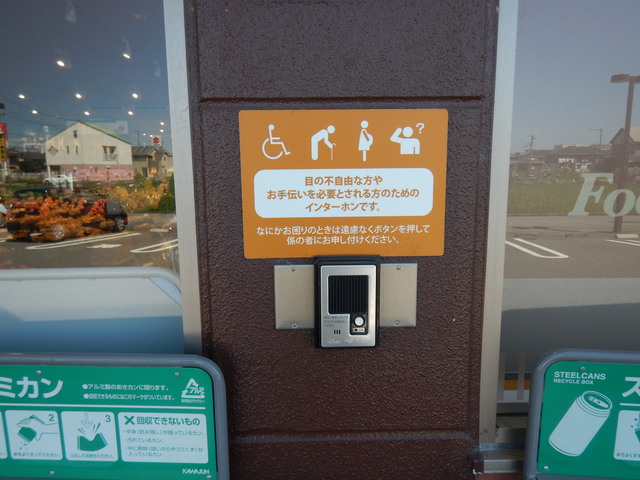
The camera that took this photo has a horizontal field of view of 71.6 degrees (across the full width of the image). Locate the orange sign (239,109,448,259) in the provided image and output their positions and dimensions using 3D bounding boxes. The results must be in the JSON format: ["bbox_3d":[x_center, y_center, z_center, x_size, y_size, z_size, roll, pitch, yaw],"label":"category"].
[{"bbox_3d":[0.037,-0.080,0.653,0.302,0.215,0.005,-1,8,-1],"label":"orange sign"}]

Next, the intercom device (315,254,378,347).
[{"bbox_3d":[0.043,0.096,0.663,0.098,0.138,0.031,-1,8,-1],"label":"intercom device"}]

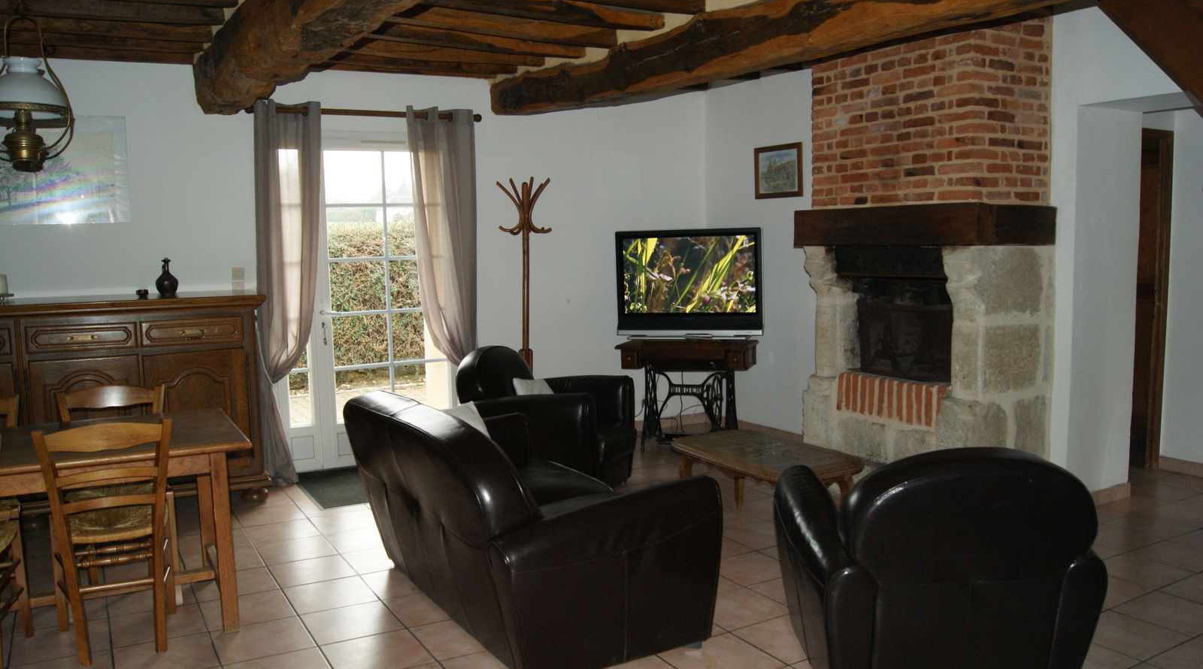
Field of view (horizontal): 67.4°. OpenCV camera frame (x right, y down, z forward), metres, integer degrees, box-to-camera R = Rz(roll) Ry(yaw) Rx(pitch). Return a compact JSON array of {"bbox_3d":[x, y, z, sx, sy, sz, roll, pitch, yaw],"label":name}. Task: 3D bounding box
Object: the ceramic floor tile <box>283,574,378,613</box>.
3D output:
[{"bbox_3d":[-1.119,1.077,3.728,0.330,0.010,0.330,-4,6,-30],"label":"ceramic floor tile"}]

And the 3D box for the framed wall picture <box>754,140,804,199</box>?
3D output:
[{"bbox_3d":[1.303,-1.208,6.699,0.025,0.390,0.530,-4,5,-30],"label":"framed wall picture"}]

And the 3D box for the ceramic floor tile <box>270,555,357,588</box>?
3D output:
[{"bbox_3d":[-1.309,1.072,4.076,0.335,0.010,0.335,-3,6,-30],"label":"ceramic floor tile"}]

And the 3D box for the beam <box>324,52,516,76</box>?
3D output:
[{"bbox_3d":[-1.164,-1.805,5.815,1.360,0.153,0.136,-3,6,-30],"label":"beam"}]

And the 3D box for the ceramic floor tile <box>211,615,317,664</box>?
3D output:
[{"bbox_3d":[-1.230,1.109,3.272,0.330,0.010,0.330,-4,6,-30],"label":"ceramic floor tile"}]

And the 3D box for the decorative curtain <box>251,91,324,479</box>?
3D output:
[{"bbox_3d":[-1.977,-0.266,5.745,0.440,2.420,0.130,-4,5,-30],"label":"decorative curtain"}]

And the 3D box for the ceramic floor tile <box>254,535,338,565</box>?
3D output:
[{"bbox_3d":[-1.451,1.034,4.306,0.330,0.010,0.330,-4,6,-30],"label":"ceramic floor tile"}]

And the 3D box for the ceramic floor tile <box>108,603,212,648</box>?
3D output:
[{"bbox_3d":[-1.692,1.115,3.449,0.333,0.010,0.333,-4,5,-30],"label":"ceramic floor tile"}]

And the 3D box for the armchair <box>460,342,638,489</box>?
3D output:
[{"bbox_3d":[-0.296,0.525,5.466,0.800,0.830,0.840,1,5,17],"label":"armchair"}]

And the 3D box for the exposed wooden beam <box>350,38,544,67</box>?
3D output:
[{"bbox_3d":[-1.030,-1.787,5.668,1.430,0.100,0.110,-4,5,-30],"label":"exposed wooden beam"}]

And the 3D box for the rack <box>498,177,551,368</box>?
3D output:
[{"bbox_3d":[-0.541,-0.125,6.482,0.459,1.992,0.459,-3,6,-30],"label":"rack"}]

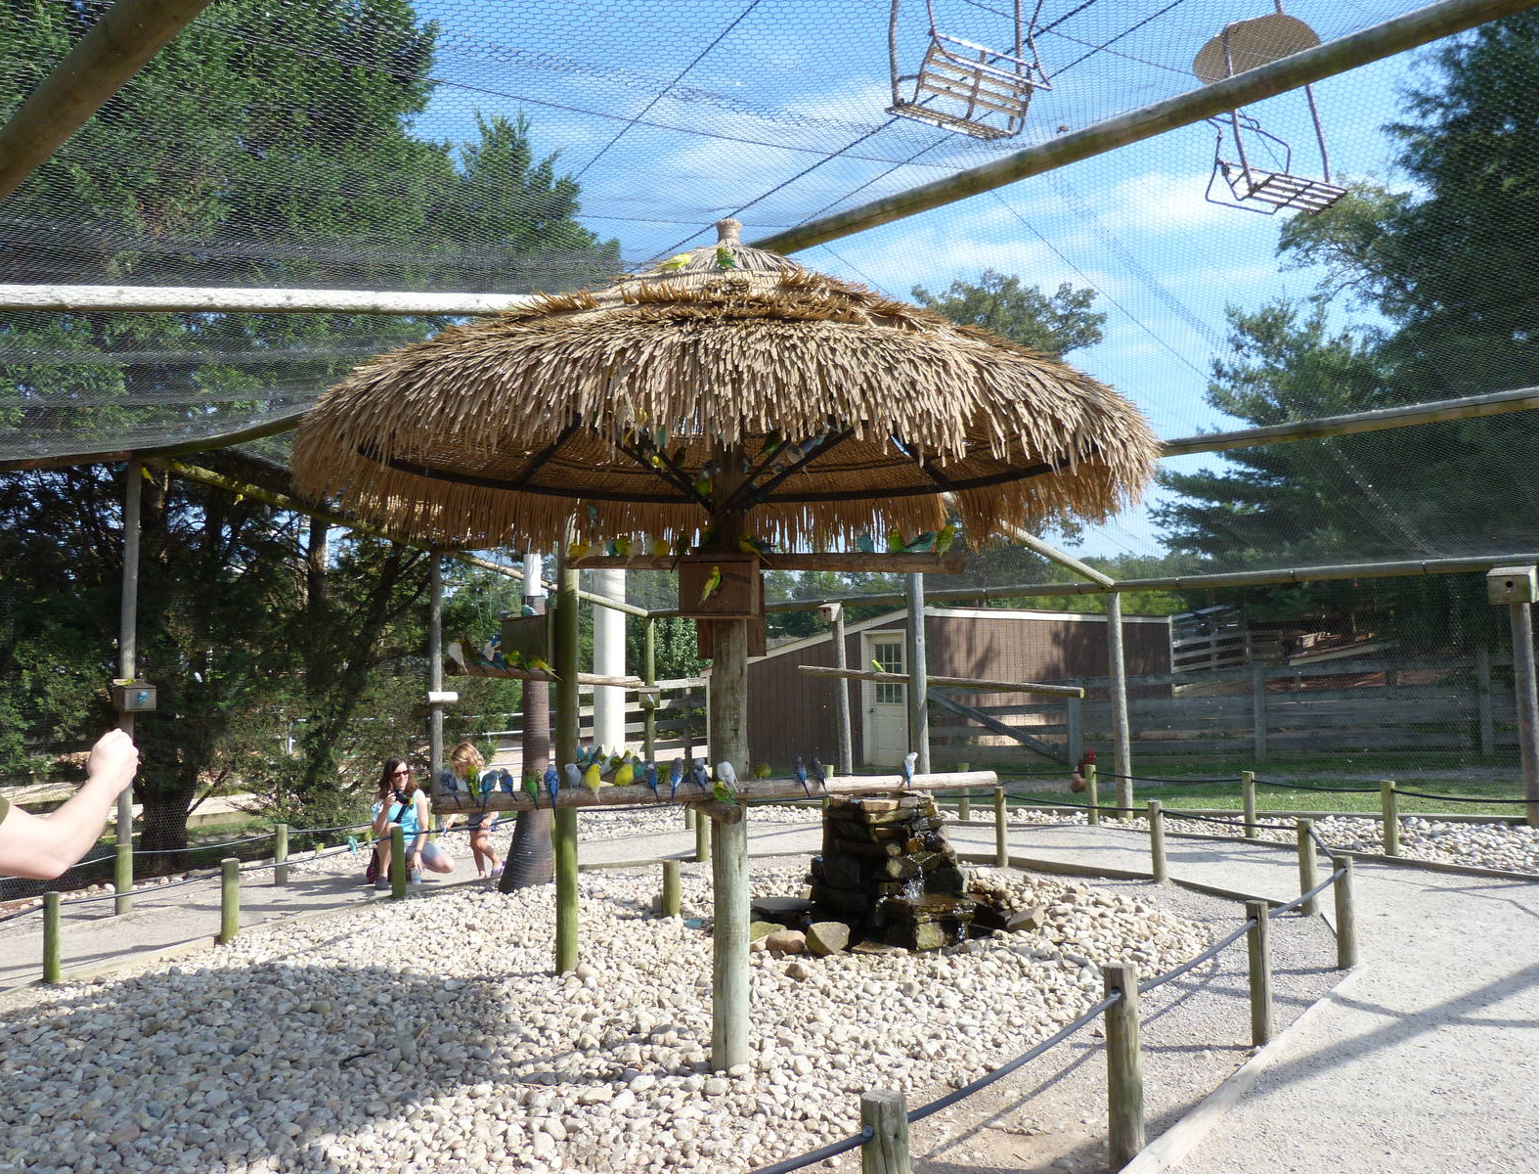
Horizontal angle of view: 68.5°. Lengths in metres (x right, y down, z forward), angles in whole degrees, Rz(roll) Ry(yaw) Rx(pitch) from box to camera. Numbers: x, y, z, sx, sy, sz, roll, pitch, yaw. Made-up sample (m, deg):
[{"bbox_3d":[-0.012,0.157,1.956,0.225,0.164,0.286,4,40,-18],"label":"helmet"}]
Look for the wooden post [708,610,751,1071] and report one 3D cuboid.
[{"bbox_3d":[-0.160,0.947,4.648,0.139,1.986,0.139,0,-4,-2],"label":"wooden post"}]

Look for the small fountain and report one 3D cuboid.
[{"bbox_3d":[0.786,1.713,7.034,0.980,0.801,0.920,0,-5,-20],"label":"small fountain"}]

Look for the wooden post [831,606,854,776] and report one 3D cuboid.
[{"bbox_3d":[0.847,1.342,12.947,0.133,2.332,0.133,-2,-5,4],"label":"wooden post"}]

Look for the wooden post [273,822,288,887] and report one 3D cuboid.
[{"bbox_3d":[-4.046,2.208,9.361,0.104,0.501,0.104,1,-5,-23],"label":"wooden post"}]

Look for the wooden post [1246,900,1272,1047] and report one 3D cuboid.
[{"bbox_3d":[2.034,1.601,4.686,0.090,0.565,0.090,-2,-5,22],"label":"wooden post"}]

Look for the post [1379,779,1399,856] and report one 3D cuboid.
[{"bbox_3d":[5.089,1.891,9.269,0.112,0.606,0.112,-4,-5,28],"label":"post"}]

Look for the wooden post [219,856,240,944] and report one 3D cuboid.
[{"bbox_3d":[-3.369,1.964,7.065,0.106,0.504,0.106,1,-5,-25],"label":"wooden post"}]

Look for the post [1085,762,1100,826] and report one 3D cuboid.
[{"bbox_3d":[3.189,2.049,11.167,0.108,0.607,0.108,-3,-5,15],"label":"post"}]

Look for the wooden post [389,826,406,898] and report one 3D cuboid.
[{"bbox_3d":[-2.849,2.101,8.663,0.105,0.523,0.105,0,-5,-18],"label":"wooden post"}]

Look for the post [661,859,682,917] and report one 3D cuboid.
[{"bbox_3d":[-0.663,2.032,7.661,0.115,0.368,0.115,-1,-5,-5],"label":"post"}]

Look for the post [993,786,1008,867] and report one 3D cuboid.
[{"bbox_3d":[1.859,1.915,9.055,0.093,0.611,0.093,-2,-4,11],"label":"post"}]

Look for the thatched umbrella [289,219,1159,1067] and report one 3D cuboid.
[{"bbox_3d":[-0.197,0.183,4.730,3.362,3.524,3.362,-1,-5,-2],"label":"thatched umbrella"}]

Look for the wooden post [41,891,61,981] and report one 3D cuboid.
[{"bbox_3d":[-3.956,1.934,6.231,0.091,0.469,0.091,0,-5,-32],"label":"wooden post"}]

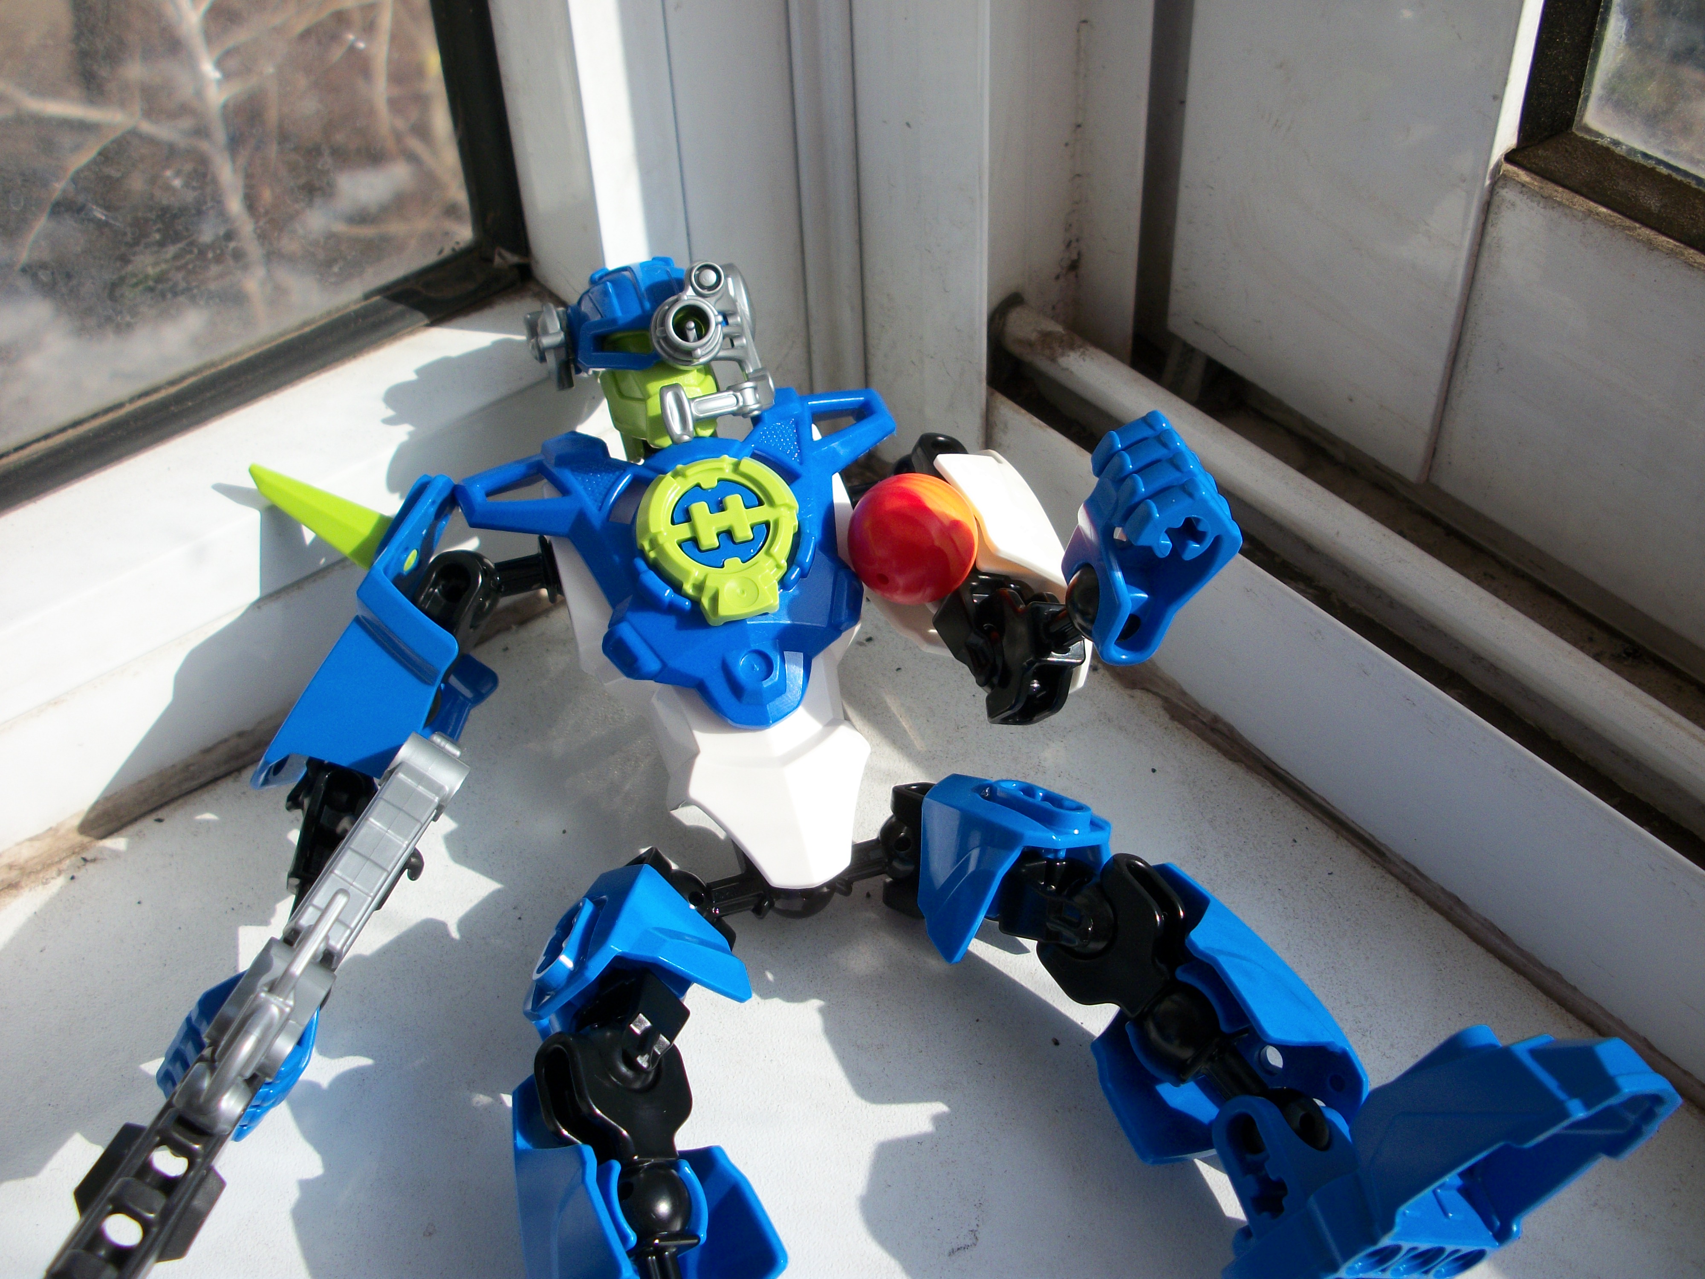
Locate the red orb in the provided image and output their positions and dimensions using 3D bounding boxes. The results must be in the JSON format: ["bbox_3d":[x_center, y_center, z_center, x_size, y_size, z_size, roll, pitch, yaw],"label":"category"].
[{"bbox_3d":[0.008,-0.013,0.220,0.017,0.017,0.017,-3,38,0],"label":"red orb"}]

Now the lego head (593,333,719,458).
[{"bbox_3d":[-0.027,-0.035,0.236,0.016,0.019,0.017,-10,6,-19],"label":"lego head"}]

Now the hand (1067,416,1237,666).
[{"bbox_3d":[0.036,-0.013,0.209,0.016,0.024,0.017,17,33,-42],"label":"hand"}]

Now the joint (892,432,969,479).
[{"bbox_3d":[0.011,-0.025,0.238,0.011,0.010,0.009,-11,72,-10],"label":"joint"}]

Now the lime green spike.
[{"bbox_3d":[-0.074,-0.018,0.240,0.029,0.007,0.007,27,47,30],"label":"lime green spike"}]

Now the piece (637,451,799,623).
[{"bbox_3d":[-0.017,-0.013,0.225,0.020,0.006,0.022,-11,72,-10],"label":"piece"}]

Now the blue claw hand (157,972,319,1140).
[{"bbox_3d":[-0.079,0.054,0.222,0.015,0.016,0.021,17,51,24],"label":"blue claw hand"}]

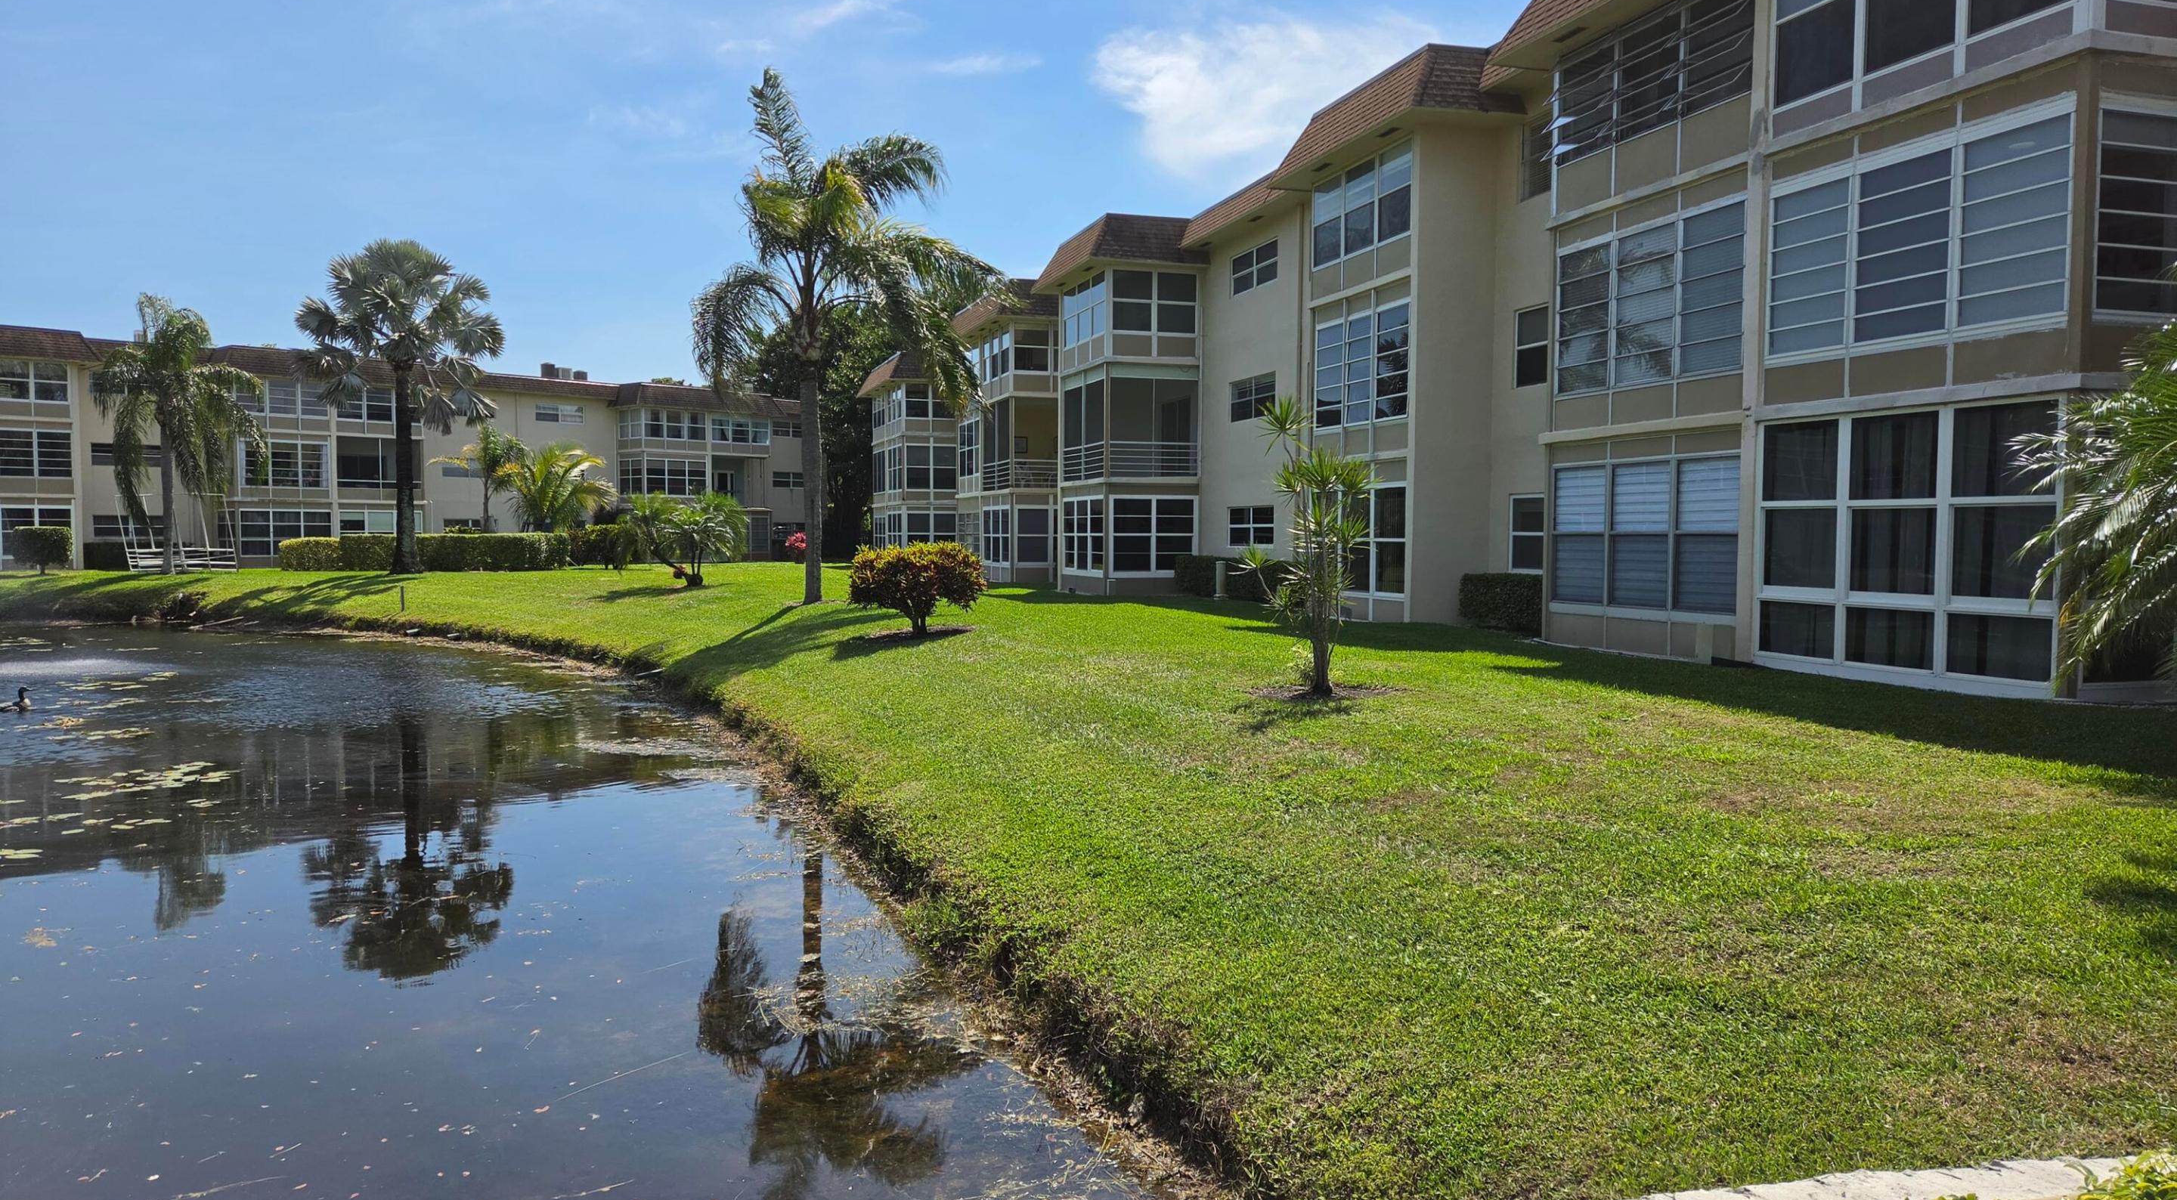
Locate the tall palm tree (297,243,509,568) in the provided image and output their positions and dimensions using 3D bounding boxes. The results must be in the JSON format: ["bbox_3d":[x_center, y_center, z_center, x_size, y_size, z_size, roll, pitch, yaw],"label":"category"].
[{"bbox_3d":[-21.540,-5.979,45.057,5.886,10.371,5.886,-1,3,-25],"label":"tall palm tree"}]

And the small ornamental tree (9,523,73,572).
[{"bbox_3d":[-31.476,-1.538,43.463,1.491,1.573,1.491,-2,3,-36],"label":"small ornamental tree"}]

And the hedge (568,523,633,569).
[{"bbox_3d":[-17.551,-1.966,52.261,2.569,1.658,1.400,-1,3,-18],"label":"hedge"}]

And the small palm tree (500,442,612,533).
[{"bbox_3d":[-19.418,-3.450,52.694,3.893,4.546,3.893,-1,3,-20],"label":"small palm tree"}]

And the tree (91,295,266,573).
[{"bbox_3d":[-27.967,-5.054,44.300,4.549,8.548,4.549,-1,3,-32],"label":"tree"}]

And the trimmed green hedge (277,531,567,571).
[{"bbox_3d":[-21.743,-1.592,47.790,8.638,1.250,1.200,-1,3,-18],"label":"trimmed green hedge"}]

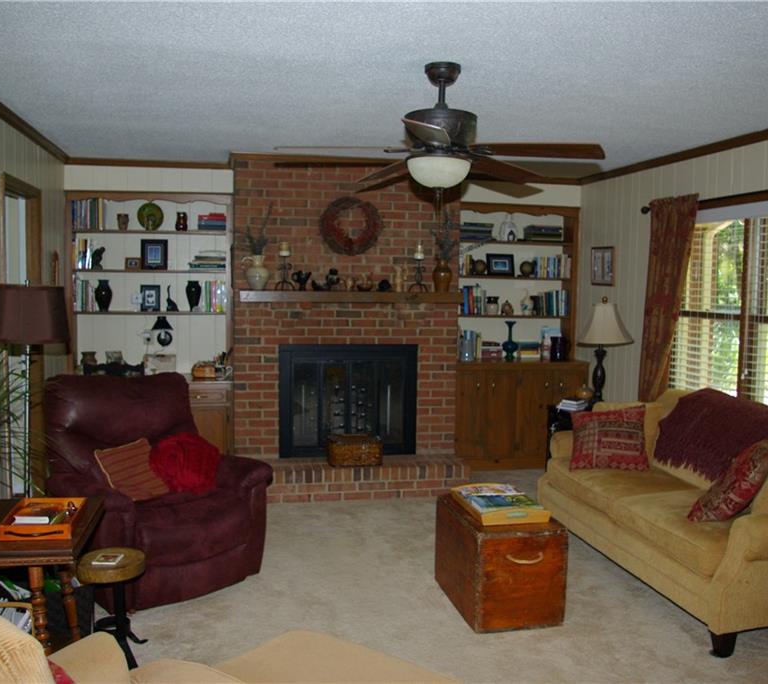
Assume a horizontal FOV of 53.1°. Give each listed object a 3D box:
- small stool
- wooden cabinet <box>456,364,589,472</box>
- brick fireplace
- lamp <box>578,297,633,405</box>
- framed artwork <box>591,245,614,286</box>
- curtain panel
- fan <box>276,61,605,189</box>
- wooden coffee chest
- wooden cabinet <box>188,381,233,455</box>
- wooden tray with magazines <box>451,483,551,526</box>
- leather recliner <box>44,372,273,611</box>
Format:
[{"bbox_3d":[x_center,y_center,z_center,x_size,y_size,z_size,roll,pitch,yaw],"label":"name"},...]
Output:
[{"bbox_3d":[-1.068,1.073,3.053,0.300,0.440,0.300,0,5,-12],"label":"small stool"},{"bbox_3d":[1.070,0.603,6.502,1.170,0.890,0.420,0,5,-12],"label":"wooden cabinet"},{"bbox_3d":[-0.265,-0.128,5.728,1.700,2.430,0.800,0,5,-12],"label":"brick fireplace"},{"bbox_3d":[1.584,0.065,5.587,0.445,0.790,0.445,0,5,-12],"label":"lamp"},{"bbox_3d":[1.757,-0.610,6.218,0.025,0.310,0.370,0,5,-12],"label":"framed artwork"},{"bbox_3d":[1.903,0.087,5.226,0.130,2.100,0.590,0,5,-12],"label":"curtain panel"},{"bbox_3d":[0.230,-0.883,3.144,1.330,0.495,1.300,0,5,-12],"label":"fan"},{"bbox_3d":[0.550,1.039,3.734,0.420,0.447,0.625,0,5,-11],"label":"wooden coffee chest"},{"bbox_3d":[-1.433,0.677,6.094,0.460,0.780,0.480,0,5,-12],"label":"wooden cabinet"},{"bbox_3d":[0.556,0.769,3.684,0.335,0.075,0.450,0,5,-11],"label":"wooden tray with magazines"},{"bbox_3d":[-1.227,0.701,4.096,0.940,1.010,0.950,-3,6,-41],"label":"leather recliner"}]

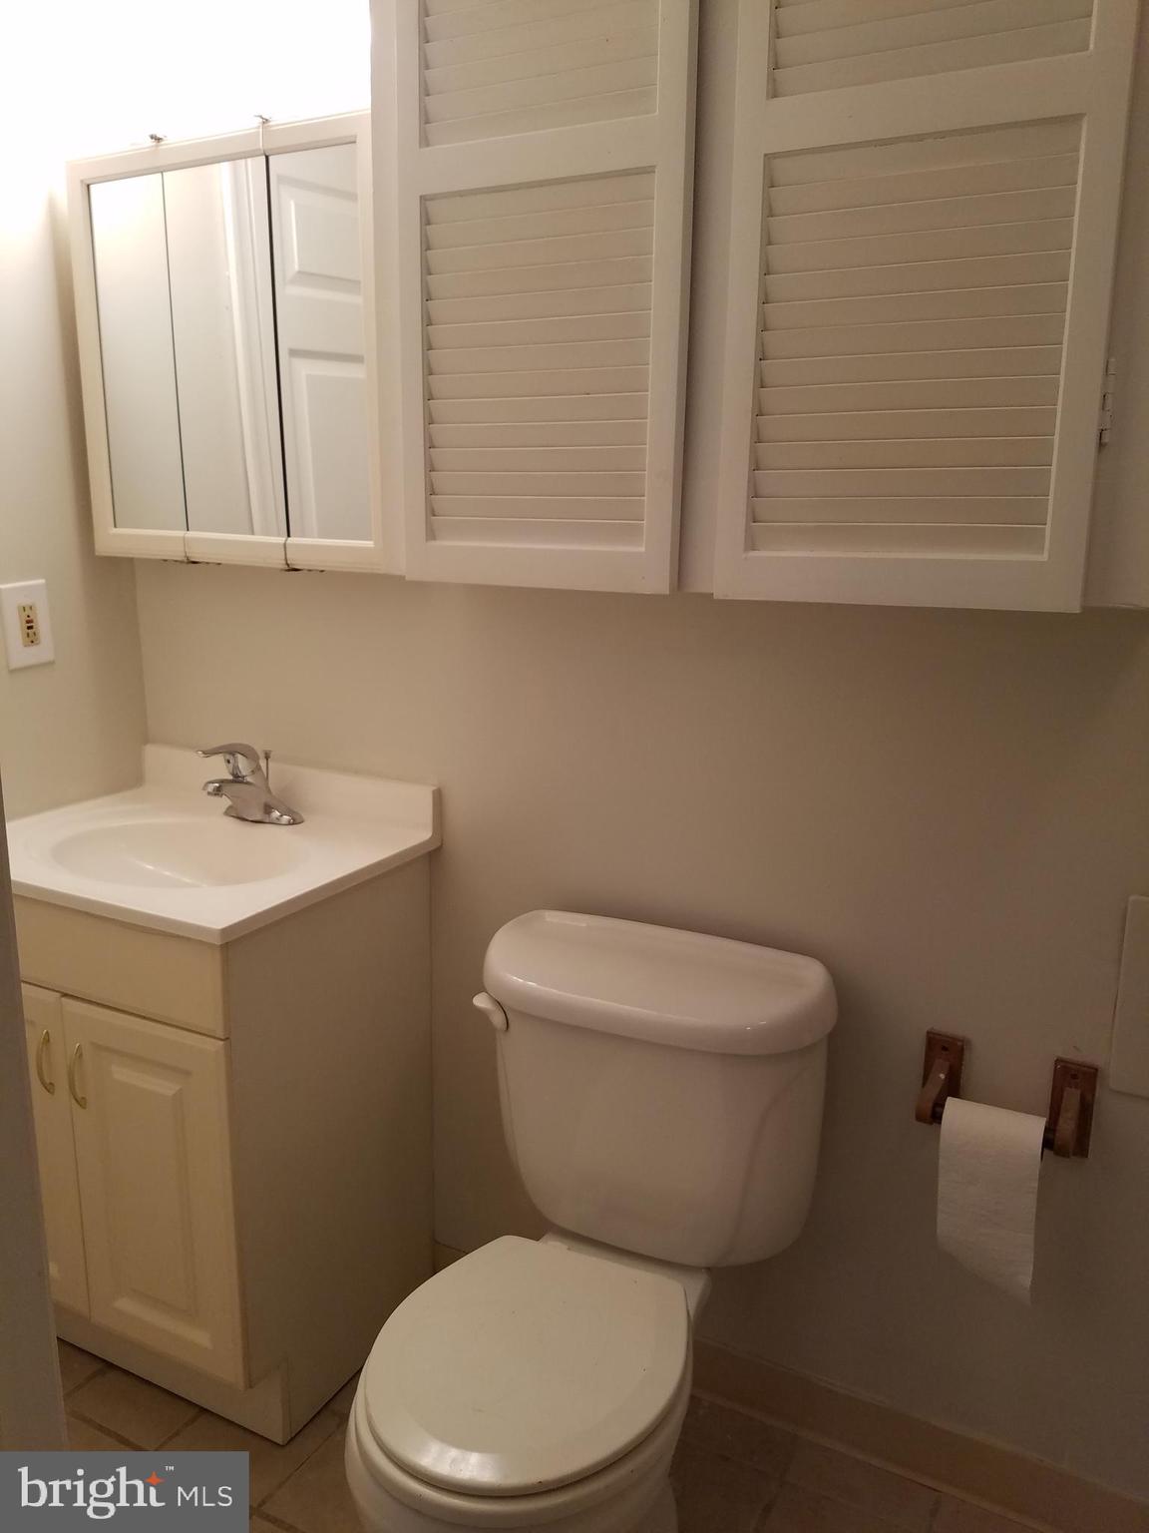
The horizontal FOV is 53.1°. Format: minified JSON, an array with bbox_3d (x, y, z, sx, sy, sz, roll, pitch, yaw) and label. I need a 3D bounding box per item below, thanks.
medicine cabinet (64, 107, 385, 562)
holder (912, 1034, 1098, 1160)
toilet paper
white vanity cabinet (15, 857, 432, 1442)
[{"bbox_3d":[-0.487,-0.608,1.730,0.583,0.587,0.115,7,14,26],"label":"medicine cabinet"},{"bbox_3d":[0.528,0.428,1.427,0.204,0.122,0.104,7,14,26],"label":"holder"},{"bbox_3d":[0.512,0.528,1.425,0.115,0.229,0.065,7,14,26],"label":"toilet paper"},{"bbox_3d":[-0.608,0.525,1.850,0.609,0.802,0.452,7,14,26],"label":"white vanity cabinet"}]

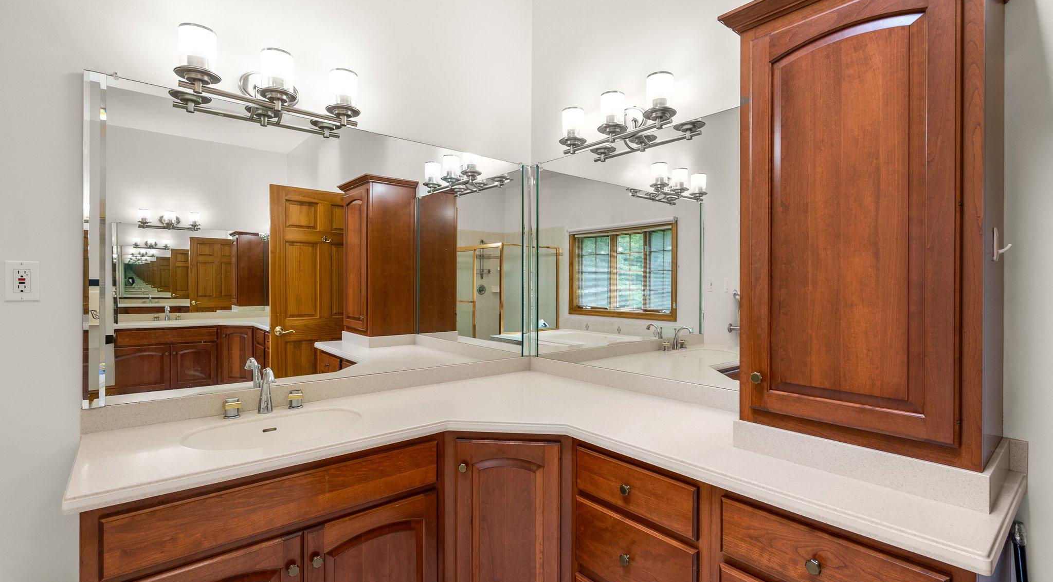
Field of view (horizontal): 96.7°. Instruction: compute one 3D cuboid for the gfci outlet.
[{"bbox_3d":[-1.458,-0.028,1.355,0.070,0.115,0.008,0,1,-40],"label":"gfci outlet"}]

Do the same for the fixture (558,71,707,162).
[{"bbox_3d":[0.391,-0.745,2.034,0.178,0.200,0.594,0,1,-41],"label":"fixture"}]

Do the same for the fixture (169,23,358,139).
[{"bbox_3d":[-0.908,-0.746,1.697,0.594,0.200,0.178,0,1,-40],"label":"fixture"}]

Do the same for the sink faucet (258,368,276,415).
[{"bbox_3d":[-0.910,0.353,1.649,0.055,0.173,0.175,0,1,-40],"label":"sink faucet"}]

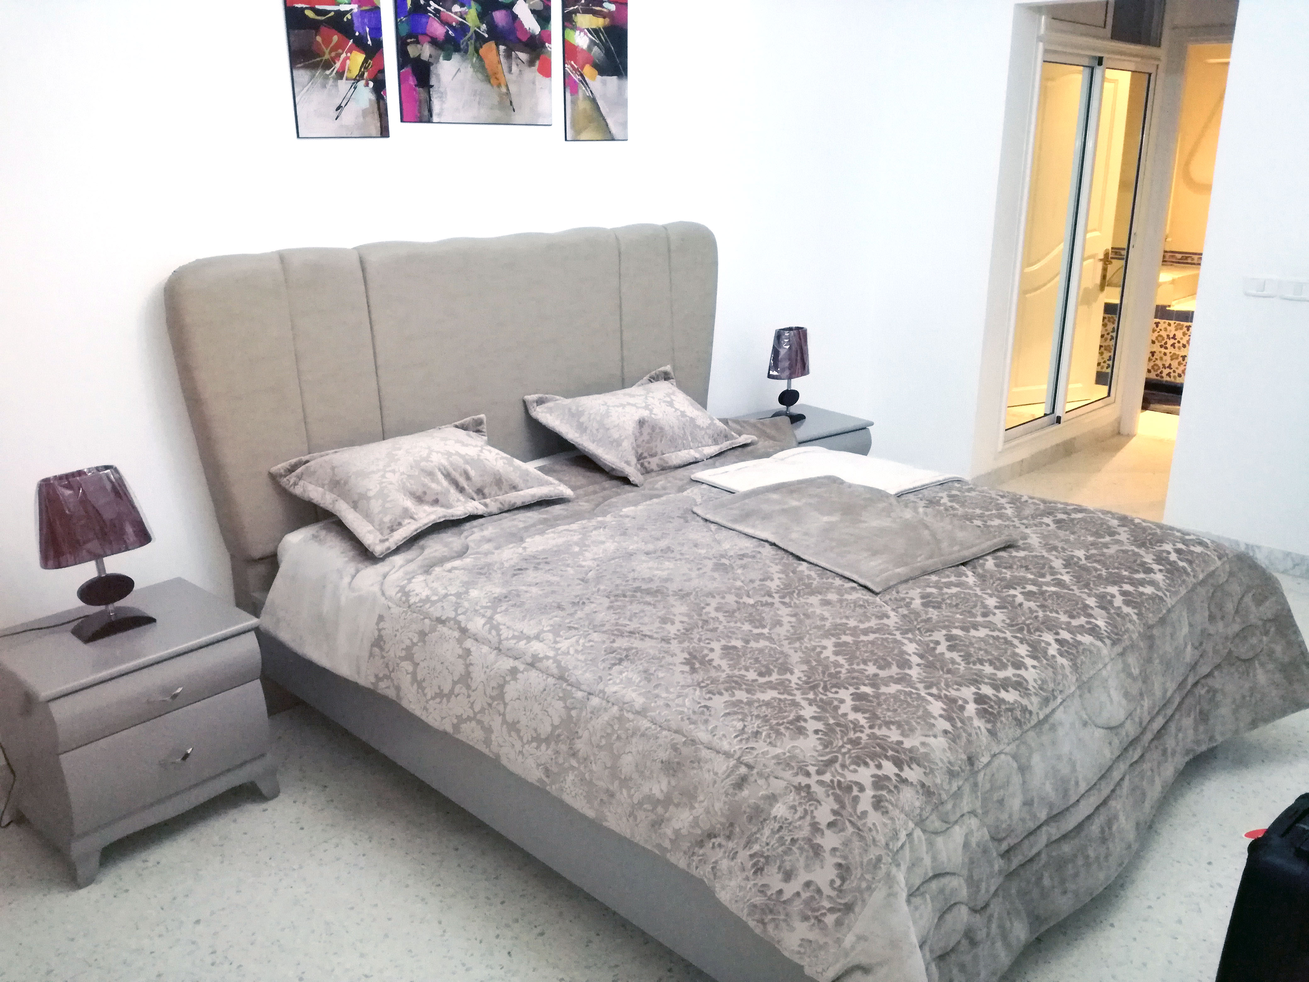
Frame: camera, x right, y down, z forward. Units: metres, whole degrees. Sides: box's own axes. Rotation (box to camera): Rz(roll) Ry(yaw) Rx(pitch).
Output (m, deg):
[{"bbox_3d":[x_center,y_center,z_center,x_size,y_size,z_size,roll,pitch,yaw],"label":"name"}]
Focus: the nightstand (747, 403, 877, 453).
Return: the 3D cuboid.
[{"bbox_3d":[0.641,-0.063,4.547,0.500,0.496,0.440,-15,22,-37],"label":"nightstand"}]

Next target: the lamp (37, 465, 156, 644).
[{"bbox_3d":[-1.338,0.150,2.465,0.140,0.400,0.250,16,24,41],"label":"lamp"}]

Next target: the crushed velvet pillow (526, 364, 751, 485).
[{"bbox_3d":[-0.010,-0.257,3.486,0.470,0.165,0.700,40,36,23],"label":"crushed velvet pillow"}]

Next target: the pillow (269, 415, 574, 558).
[{"bbox_3d":[-0.637,-0.045,2.920,0.460,0.165,0.700,38,36,28],"label":"pillow"}]

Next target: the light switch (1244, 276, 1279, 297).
[{"bbox_3d":[2.332,-0.784,3.928,0.122,0.078,0.014,16,24,41],"label":"light switch"}]

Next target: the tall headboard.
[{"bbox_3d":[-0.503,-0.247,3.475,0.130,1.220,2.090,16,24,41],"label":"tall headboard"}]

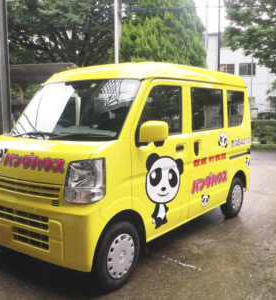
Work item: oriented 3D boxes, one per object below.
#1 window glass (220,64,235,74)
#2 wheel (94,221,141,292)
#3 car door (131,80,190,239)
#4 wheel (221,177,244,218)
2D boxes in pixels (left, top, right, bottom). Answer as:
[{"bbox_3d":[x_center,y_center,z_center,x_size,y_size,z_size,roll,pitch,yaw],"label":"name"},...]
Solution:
[{"bbox_3d":[8.506,-7.643,34.350,1.550,1.120,0.100,0,5,10],"label":"window glass"},{"bbox_3d":[-0.157,0.823,2.799,0.155,0.530,0.530,4,7,36],"label":"wheel"},{"bbox_3d":[0.173,0.049,3.163,0.160,1.390,0.920,4,7,36],"label":"car door"},{"bbox_3d":[1.279,0.627,4.750,0.155,0.530,0.530,4,7,36],"label":"wheel"}]

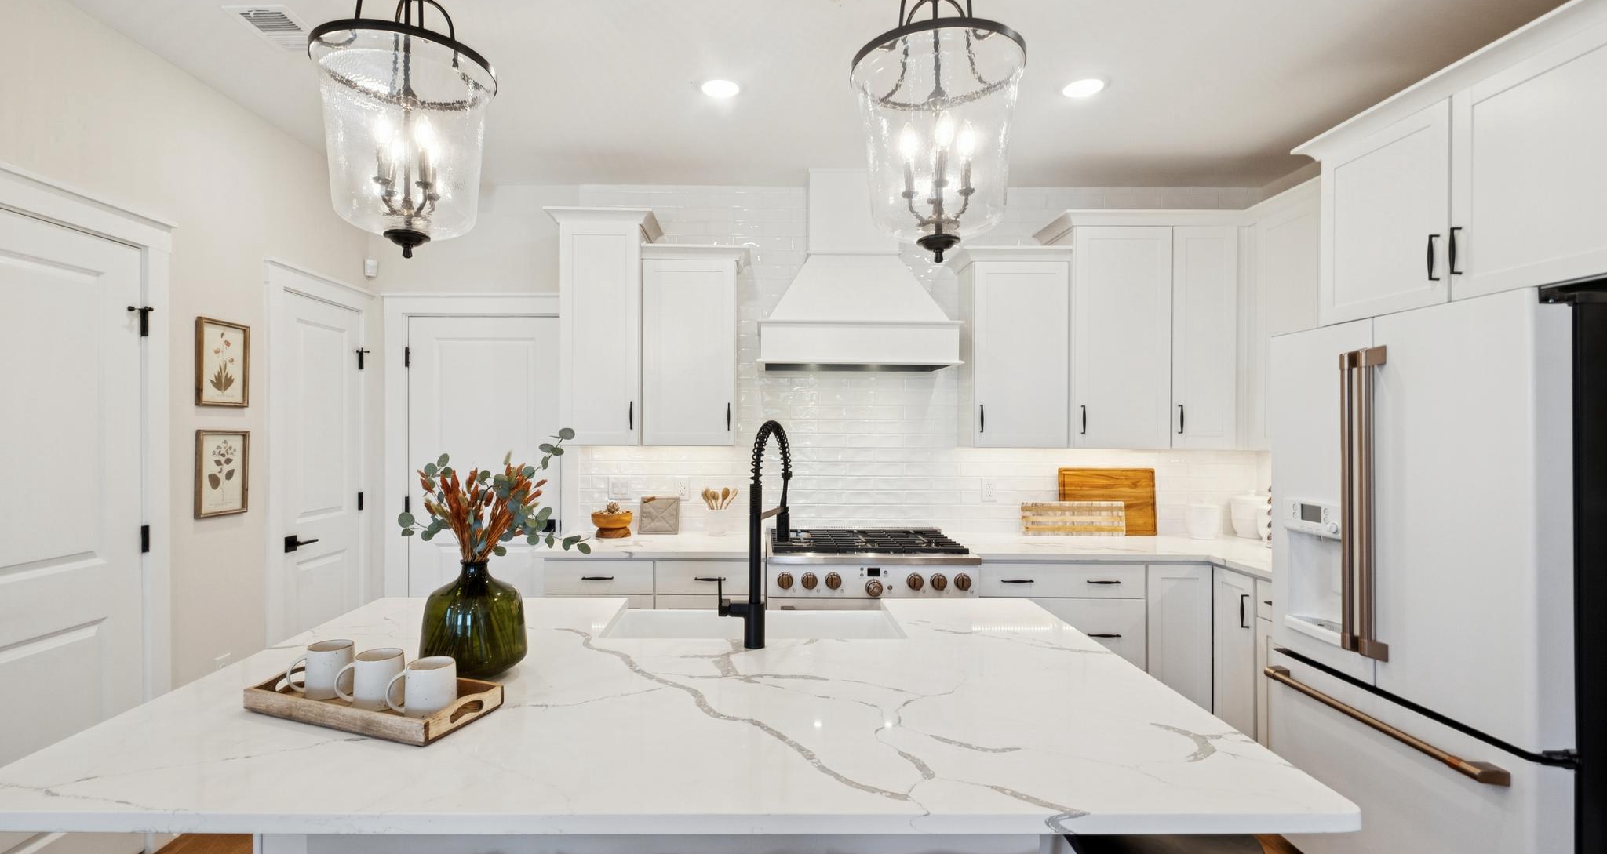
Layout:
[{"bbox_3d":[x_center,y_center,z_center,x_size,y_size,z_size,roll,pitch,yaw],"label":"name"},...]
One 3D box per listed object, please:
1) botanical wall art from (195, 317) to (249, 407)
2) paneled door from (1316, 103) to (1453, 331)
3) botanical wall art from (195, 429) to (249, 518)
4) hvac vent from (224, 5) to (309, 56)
[{"bbox_3d":[-2.200,-0.239,2.548,0.025,0.330,0.244,0,0,-3],"label":"botanical wall art"},{"bbox_3d":[1.904,-0.670,2.213,0.025,0.604,0.457,0,0,-3],"label":"paneled door"},{"bbox_3d":[-2.200,0.171,2.548,0.025,0.327,0.244,0,0,-3],"label":"botanical wall art"},{"bbox_3d":[-1.715,-1.309,2.238,0.200,0.015,0.294,0,0,-1],"label":"hvac vent"}]

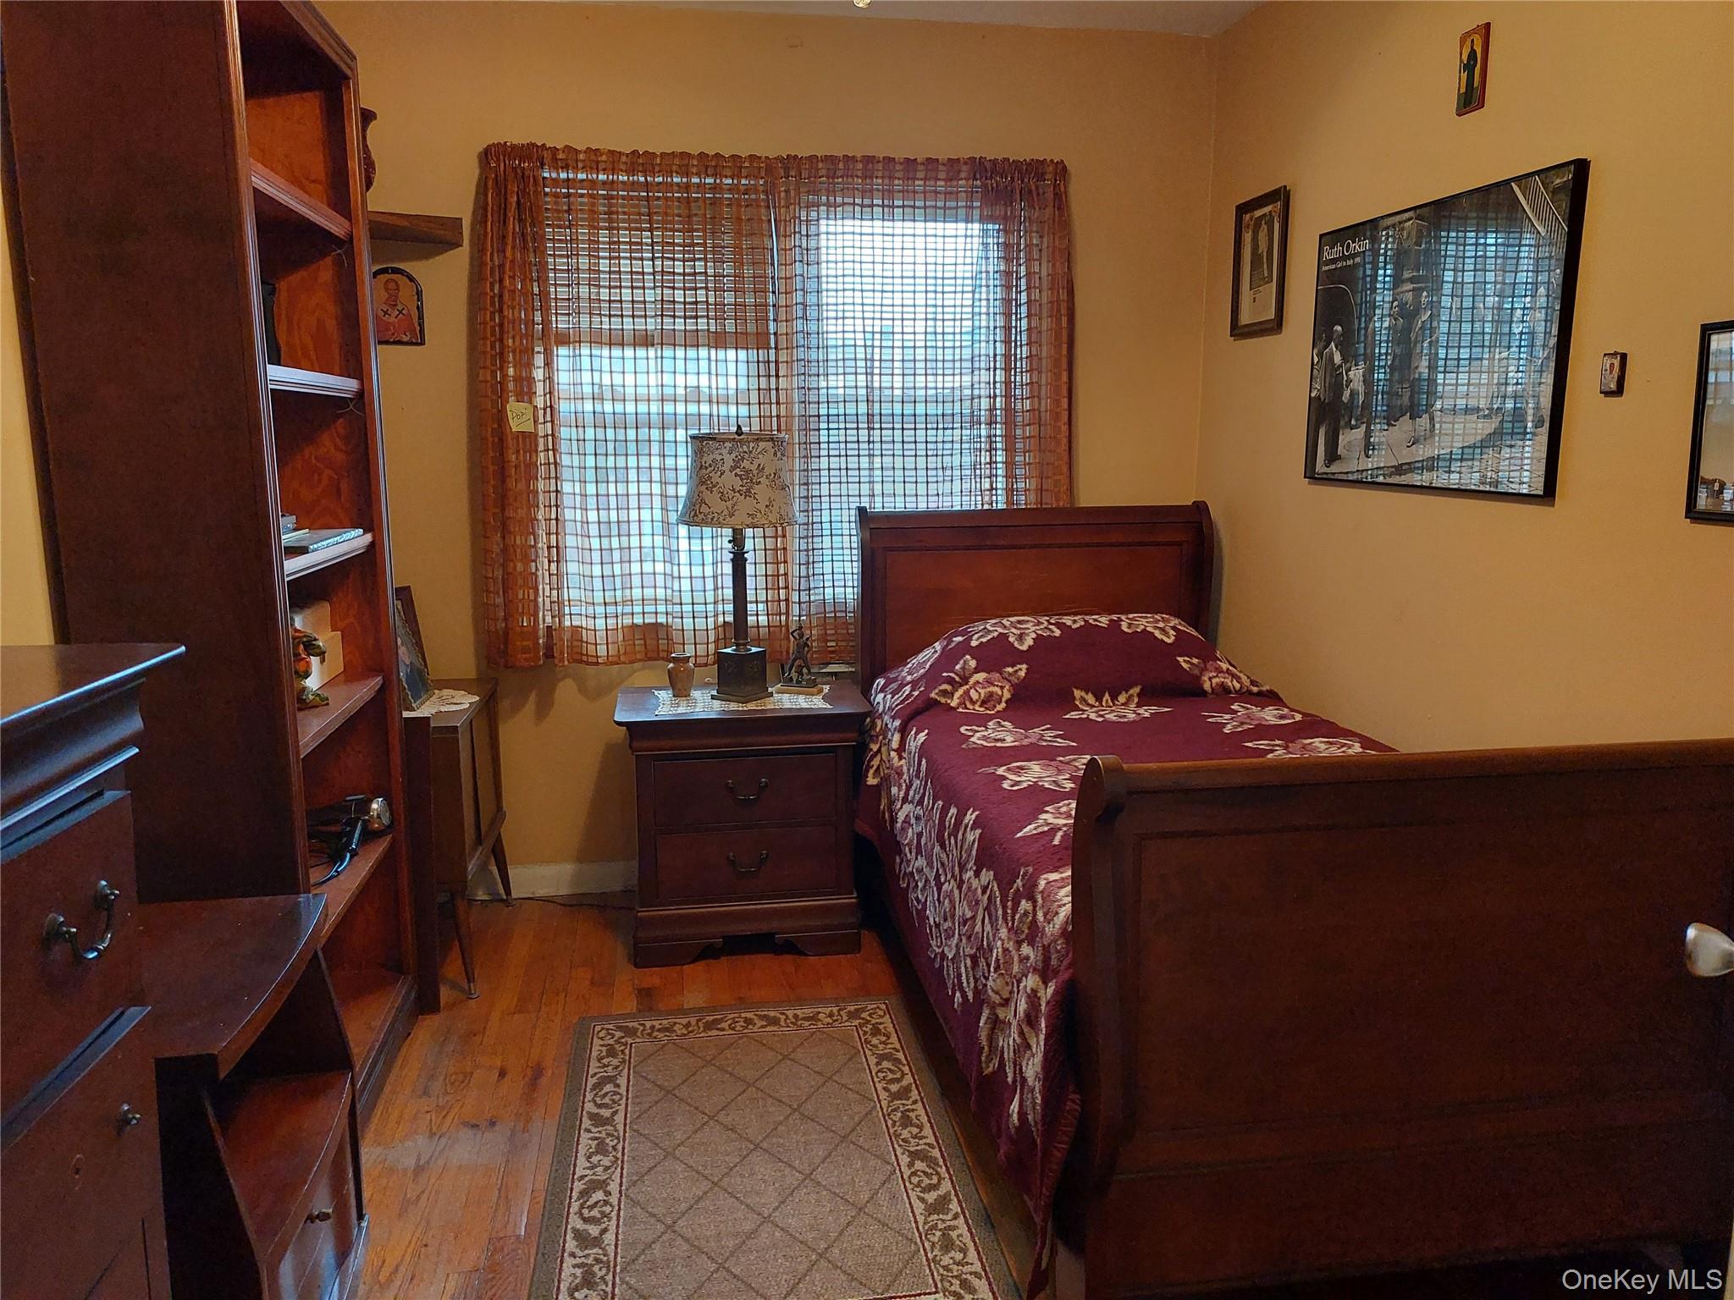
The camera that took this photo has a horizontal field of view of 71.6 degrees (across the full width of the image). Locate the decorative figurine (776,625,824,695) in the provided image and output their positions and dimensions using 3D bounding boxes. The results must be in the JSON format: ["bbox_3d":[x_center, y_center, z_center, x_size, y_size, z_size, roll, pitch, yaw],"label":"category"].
[{"bbox_3d":[-0.184,0.024,3.222,0.120,0.183,0.065,2,11,8],"label":"decorative figurine"}]

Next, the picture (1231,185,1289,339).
[{"bbox_3d":[1.051,-1.031,3.238,0.020,0.358,0.276,-2,11,-9],"label":"picture"}]

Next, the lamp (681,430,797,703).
[{"bbox_3d":[-0.327,-0.220,3.106,0.298,0.706,0.298,-2,11,-9],"label":"lamp"}]

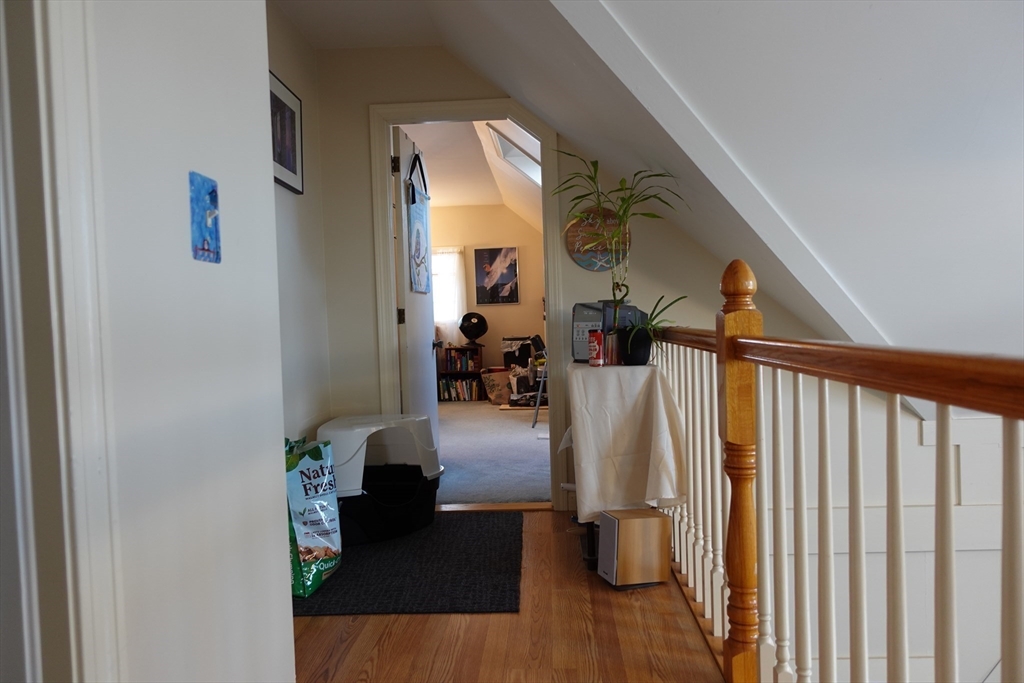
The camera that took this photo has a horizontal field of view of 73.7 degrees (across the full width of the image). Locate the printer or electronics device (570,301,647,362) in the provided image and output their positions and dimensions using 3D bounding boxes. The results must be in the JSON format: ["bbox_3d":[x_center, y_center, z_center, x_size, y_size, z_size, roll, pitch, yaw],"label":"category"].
[{"bbox_3d":[0.415,-0.038,2.958,0.288,0.252,0.169,-4,2,-42],"label":"printer or electronics device"}]

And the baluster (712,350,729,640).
[{"bbox_3d":[0.624,0.469,2.103,0.032,0.878,0.032,-2,2,3],"label":"baluster"}]

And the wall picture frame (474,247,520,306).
[{"bbox_3d":[-0.181,-0.800,8.425,0.537,0.702,0.030,-2,2,3],"label":"wall picture frame"}]

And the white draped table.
[{"bbox_3d":[0.428,0.495,2.786,0.428,0.796,0.478,-2,2,3],"label":"white draped table"}]

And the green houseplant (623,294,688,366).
[{"bbox_3d":[0.557,-0.047,2.722,0.269,0.279,0.229,-2,2,3],"label":"green houseplant"}]

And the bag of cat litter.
[{"bbox_3d":[-0.819,0.656,2.660,0.159,0.567,0.308,-2,2,11],"label":"bag of cat litter"}]

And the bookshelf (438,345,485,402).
[{"bbox_3d":[-0.613,0.408,8.378,0.577,0.667,0.279,-2,2,3],"label":"bookshelf"}]

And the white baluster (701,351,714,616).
[{"bbox_3d":[0.630,0.465,2.230,0.032,0.878,0.032,-2,2,3],"label":"white baluster"}]

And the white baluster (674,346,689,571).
[{"bbox_3d":[0.649,0.452,2.613,0.032,0.878,0.032,-2,2,3],"label":"white baluster"}]

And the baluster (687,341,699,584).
[{"bbox_3d":[0.643,0.456,2.487,0.032,0.878,0.032,-2,2,3],"label":"baluster"}]

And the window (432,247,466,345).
[{"bbox_3d":[-0.960,-0.573,8.442,0.796,1.174,0.100,-2,2,3],"label":"window"}]

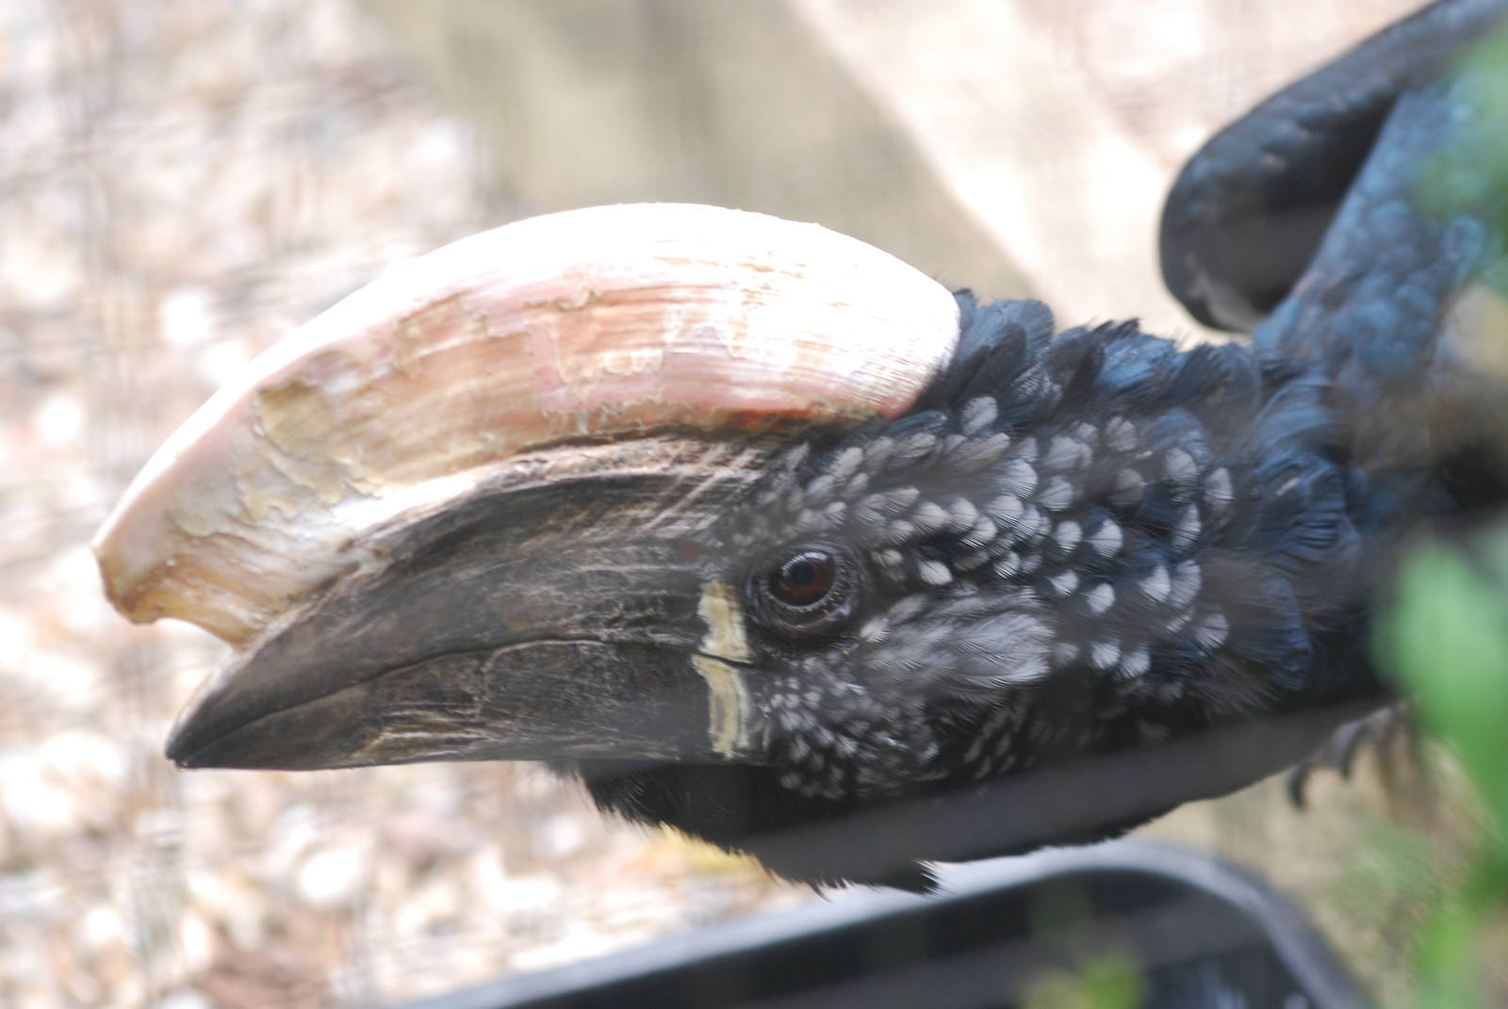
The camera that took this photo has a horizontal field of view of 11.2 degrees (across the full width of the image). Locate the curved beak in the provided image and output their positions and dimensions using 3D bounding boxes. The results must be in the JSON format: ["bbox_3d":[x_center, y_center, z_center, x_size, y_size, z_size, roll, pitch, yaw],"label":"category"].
[{"bbox_3d":[-0.068,0.025,1.800,0.140,0.071,0.047,-1,17,-4],"label":"curved beak"}]

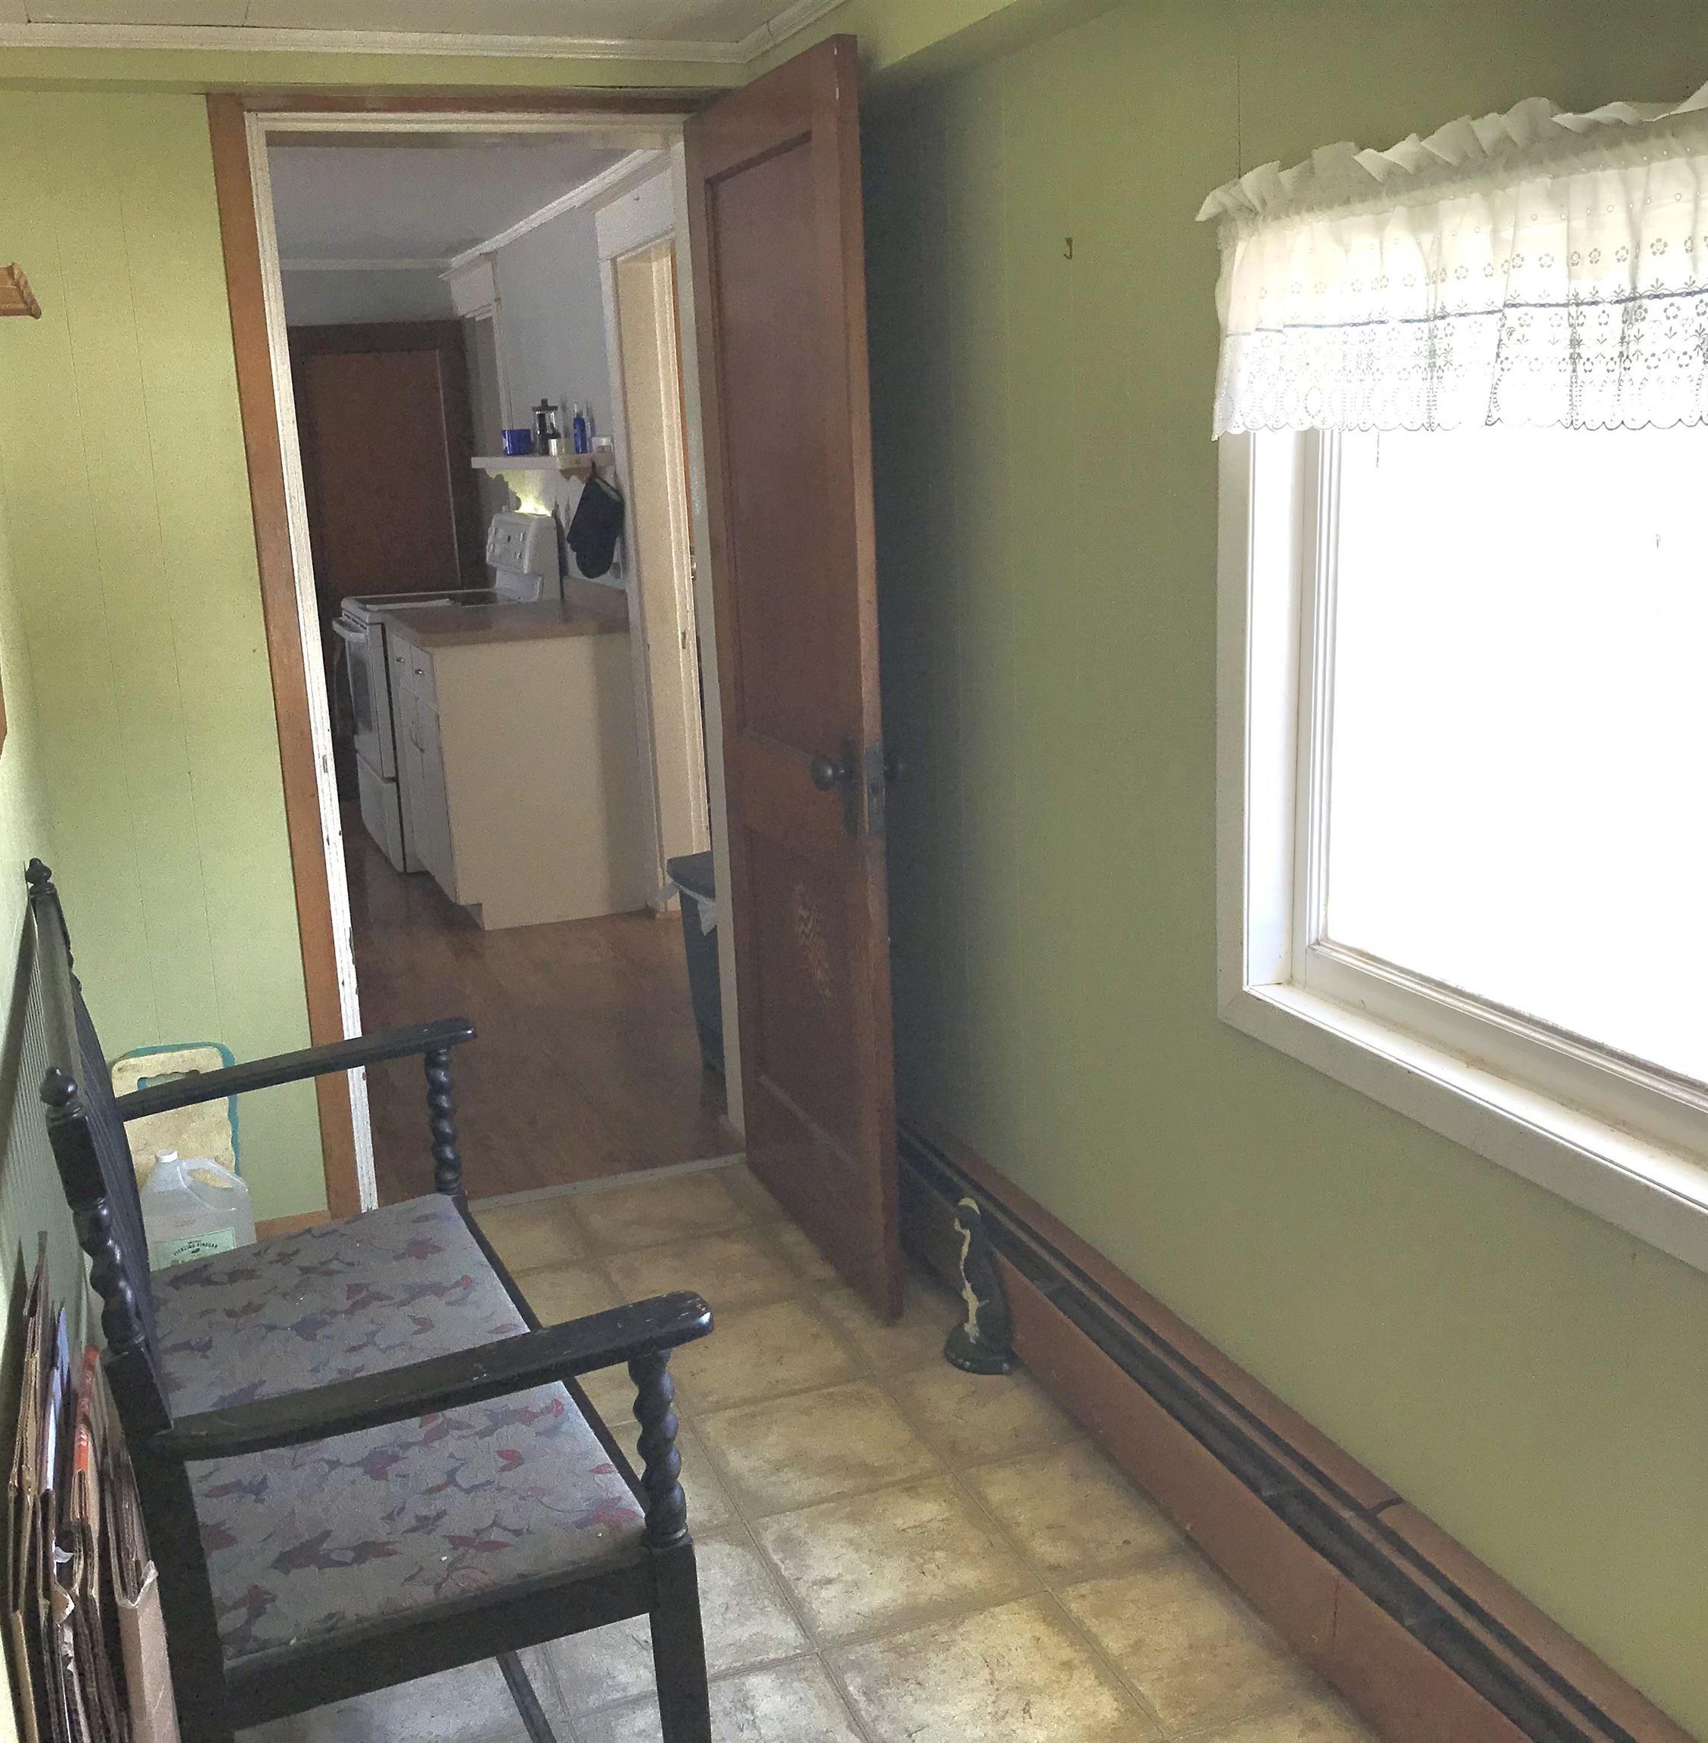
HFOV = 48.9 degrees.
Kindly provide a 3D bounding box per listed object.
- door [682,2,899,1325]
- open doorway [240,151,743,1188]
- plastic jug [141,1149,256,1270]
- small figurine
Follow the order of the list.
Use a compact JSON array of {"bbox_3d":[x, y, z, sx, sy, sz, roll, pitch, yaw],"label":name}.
[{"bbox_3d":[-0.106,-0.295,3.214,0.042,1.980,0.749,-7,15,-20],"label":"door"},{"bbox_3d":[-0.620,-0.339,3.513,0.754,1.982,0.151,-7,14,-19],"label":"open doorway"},{"bbox_3d":[-1.128,0.616,3.244,0.186,0.295,0.126,-7,14,-19],"label":"plastic jug"},{"bbox_3d":[0.188,0.642,2.945,0.090,0.279,0.096,-7,14,-19],"label":"small figurine"}]

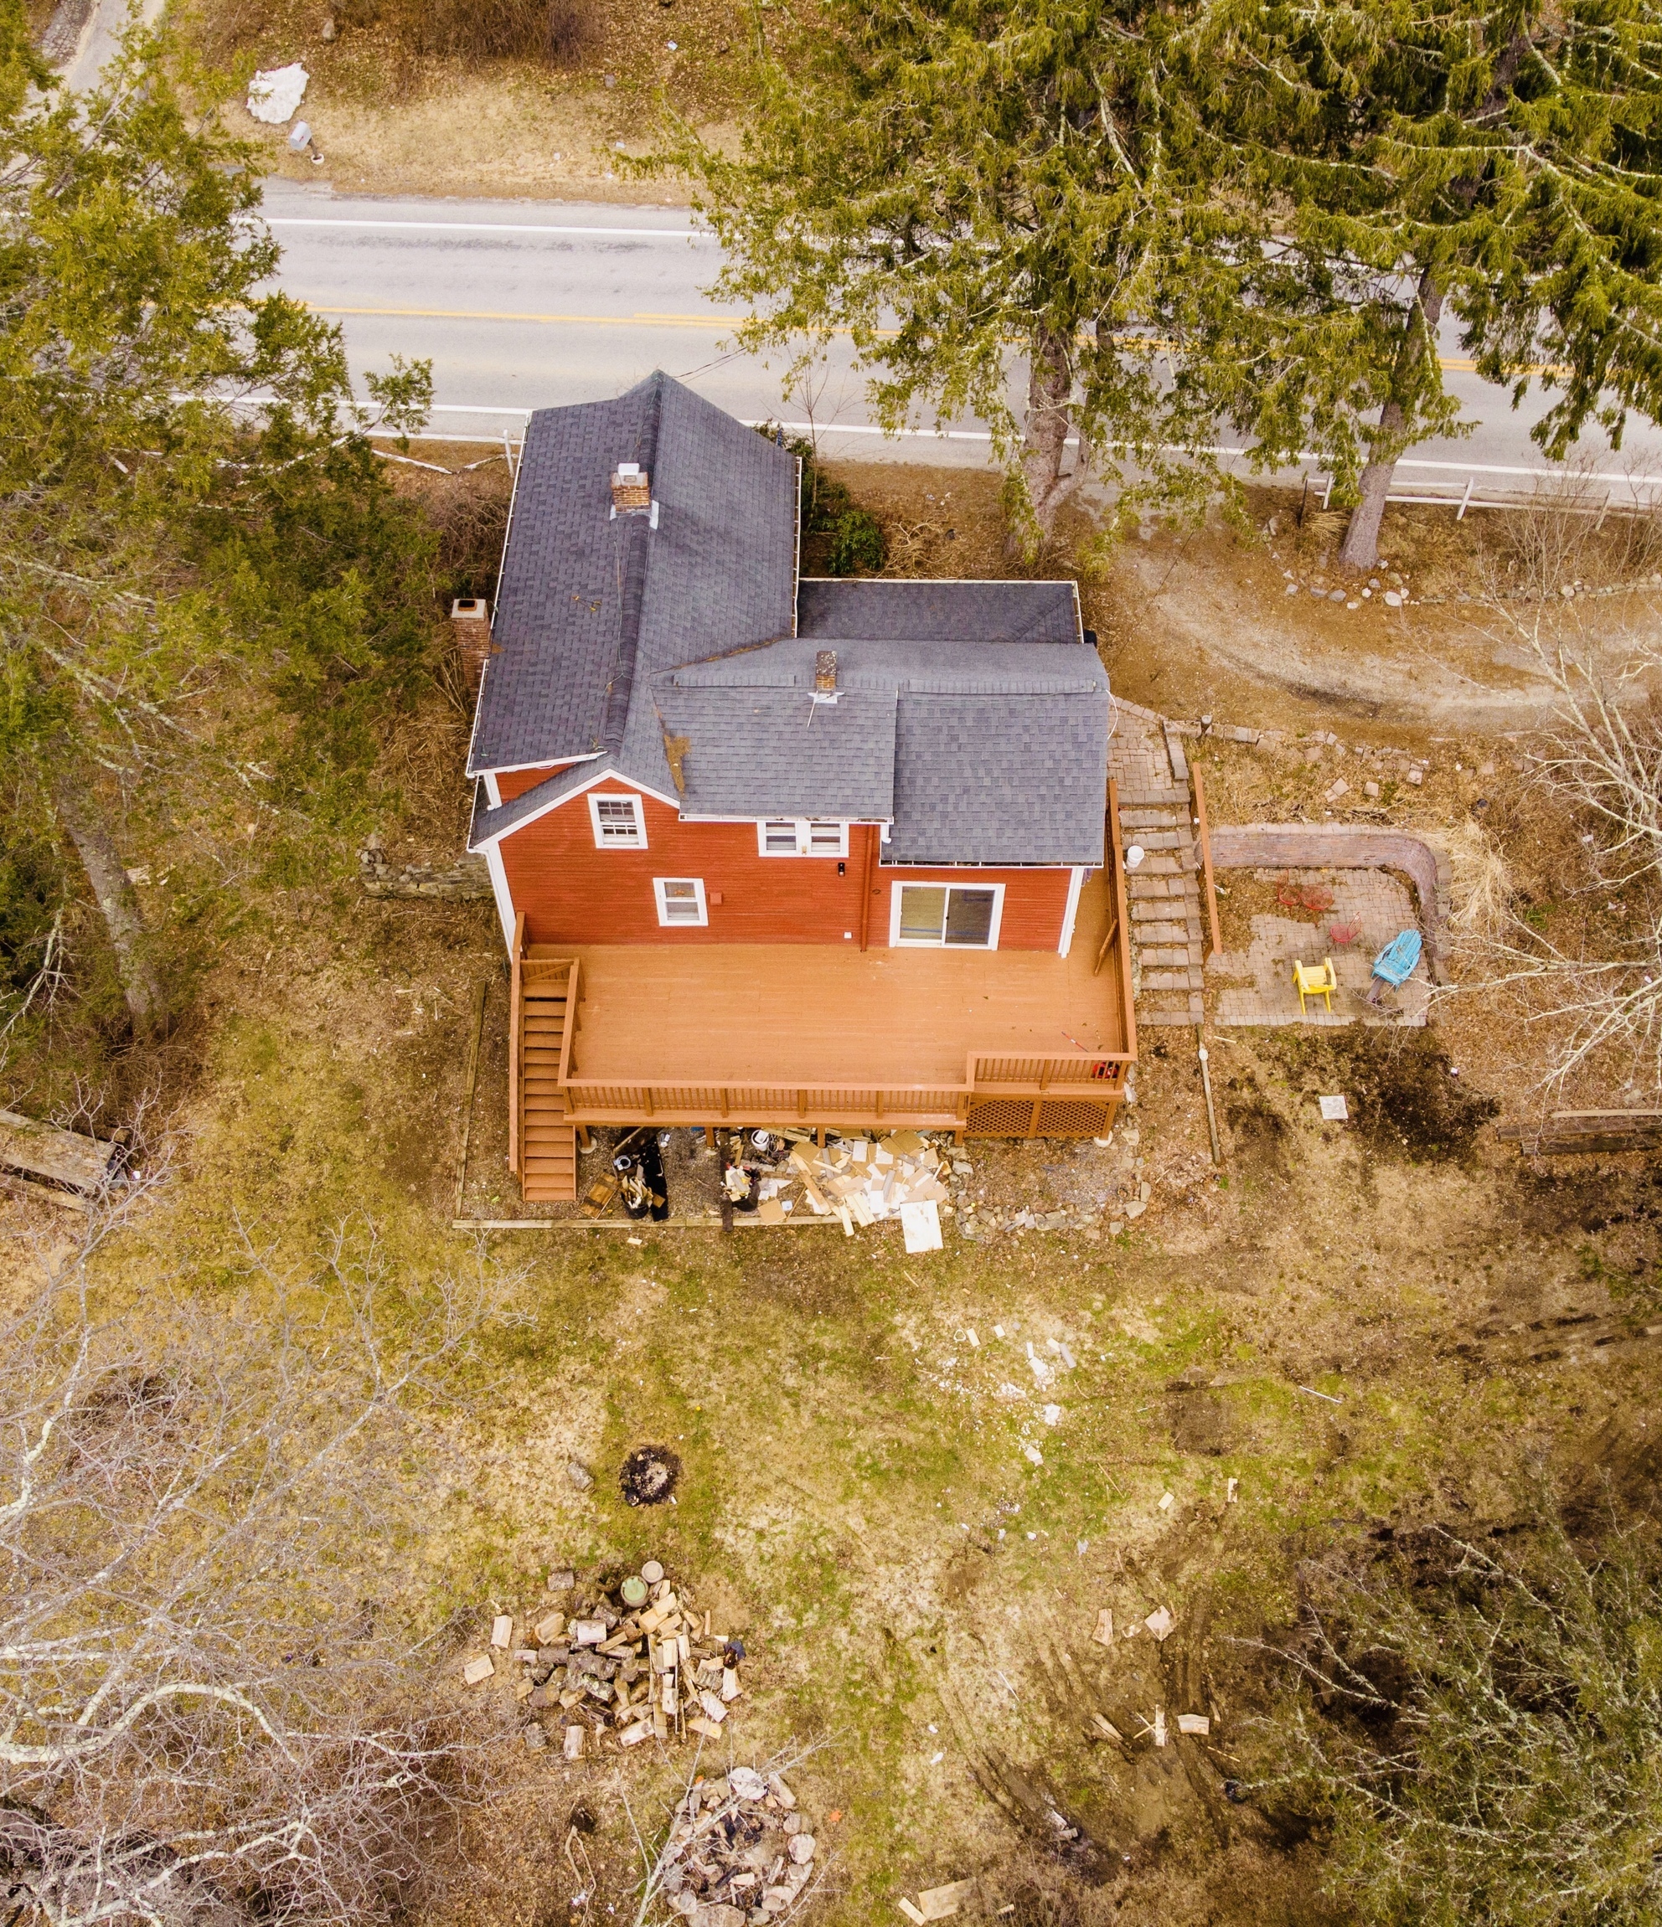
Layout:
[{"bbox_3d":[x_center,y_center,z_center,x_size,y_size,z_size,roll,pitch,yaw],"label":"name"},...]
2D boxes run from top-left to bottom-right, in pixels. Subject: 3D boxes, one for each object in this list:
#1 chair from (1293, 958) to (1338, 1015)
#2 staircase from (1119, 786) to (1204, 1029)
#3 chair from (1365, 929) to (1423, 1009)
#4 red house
[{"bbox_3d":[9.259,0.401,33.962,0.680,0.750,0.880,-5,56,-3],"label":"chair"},{"bbox_3d":[6.423,-1.147,34.551,1.400,1.600,4.600,1,56,0],"label":"staircase"},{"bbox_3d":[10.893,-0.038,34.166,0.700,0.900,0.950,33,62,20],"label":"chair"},{"bbox_3d":[-0.430,-3.506,33.368,11.500,8.700,13.500,1,56,0],"label":"red house"}]

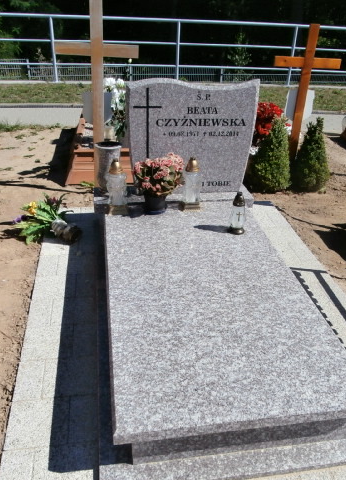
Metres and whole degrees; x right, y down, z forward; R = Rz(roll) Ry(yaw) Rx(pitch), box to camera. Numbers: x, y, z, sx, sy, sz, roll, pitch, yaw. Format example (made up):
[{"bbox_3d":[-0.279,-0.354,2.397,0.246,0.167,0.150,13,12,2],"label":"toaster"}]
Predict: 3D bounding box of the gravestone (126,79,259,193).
[{"bbox_3d":[0.101,-0.607,2.646,0.739,0.664,0.101,-2,30,-9],"label":"gravestone"}]

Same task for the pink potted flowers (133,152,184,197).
[{"bbox_3d":[-0.093,-0.370,2.545,0.290,0.250,0.260,-3,31,-9],"label":"pink potted flowers"}]

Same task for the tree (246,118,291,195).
[{"bbox_3d":[0.779,-0.675,3.423,0.344,0.563,0.344,-2,30,-9],"label":"tree"}]

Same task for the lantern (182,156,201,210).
[{"bbox_3d":[0.109,-0.322,2.514,0.116,0.301,0.116,-2,30,-9],"label":"lantern"}]

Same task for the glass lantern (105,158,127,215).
[{"bbox_3d":[-0.303,-0.293,2.424,0.122,0.306,0.122,-2,30,-9],"label":"glass lantern"}]

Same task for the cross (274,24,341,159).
[{"bbox_3d":[1.064,-1.099,3.614,0.540,1.190,0.080,-3,31,-9],"label":"cross"}]

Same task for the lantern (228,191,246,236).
[{"bbox_3d":[0.344,-0.141,2.292,0.091,0.228,0.091,-2,30,-9],"label":"lantern"}]

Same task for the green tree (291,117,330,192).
[{"bbox_3d":[1.140,-0.679,3.528,0.310,0.560,0.310,-3,31,-9],"label":"green tree"}]

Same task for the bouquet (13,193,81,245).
[{"bbox_3d":[-0.710,-0.128,2.696,0.395,0.202,0.353,20,34,27],"label":"bouquet"}]

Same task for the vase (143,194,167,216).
[{"bbox_3d":[-0.100,-0.226,2.630,0.130,0.115,0.130,-3,31,-9],"label":"vase"}]

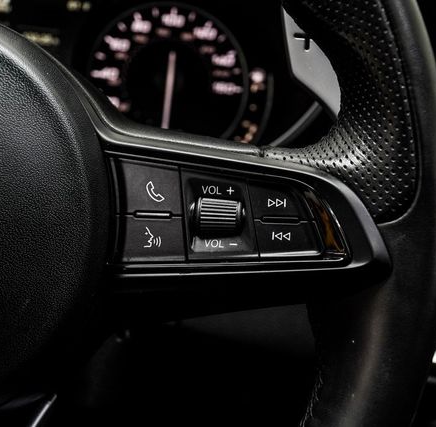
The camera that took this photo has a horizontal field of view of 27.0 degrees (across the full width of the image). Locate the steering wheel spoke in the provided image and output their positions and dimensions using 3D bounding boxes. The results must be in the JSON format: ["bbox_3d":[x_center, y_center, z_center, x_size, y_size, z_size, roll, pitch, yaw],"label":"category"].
[{"bbox_3d":[0.005,-0.004,0.315,0.108,0.076,0.038,0,5,-2],"label":"steering wheel spoke"}]

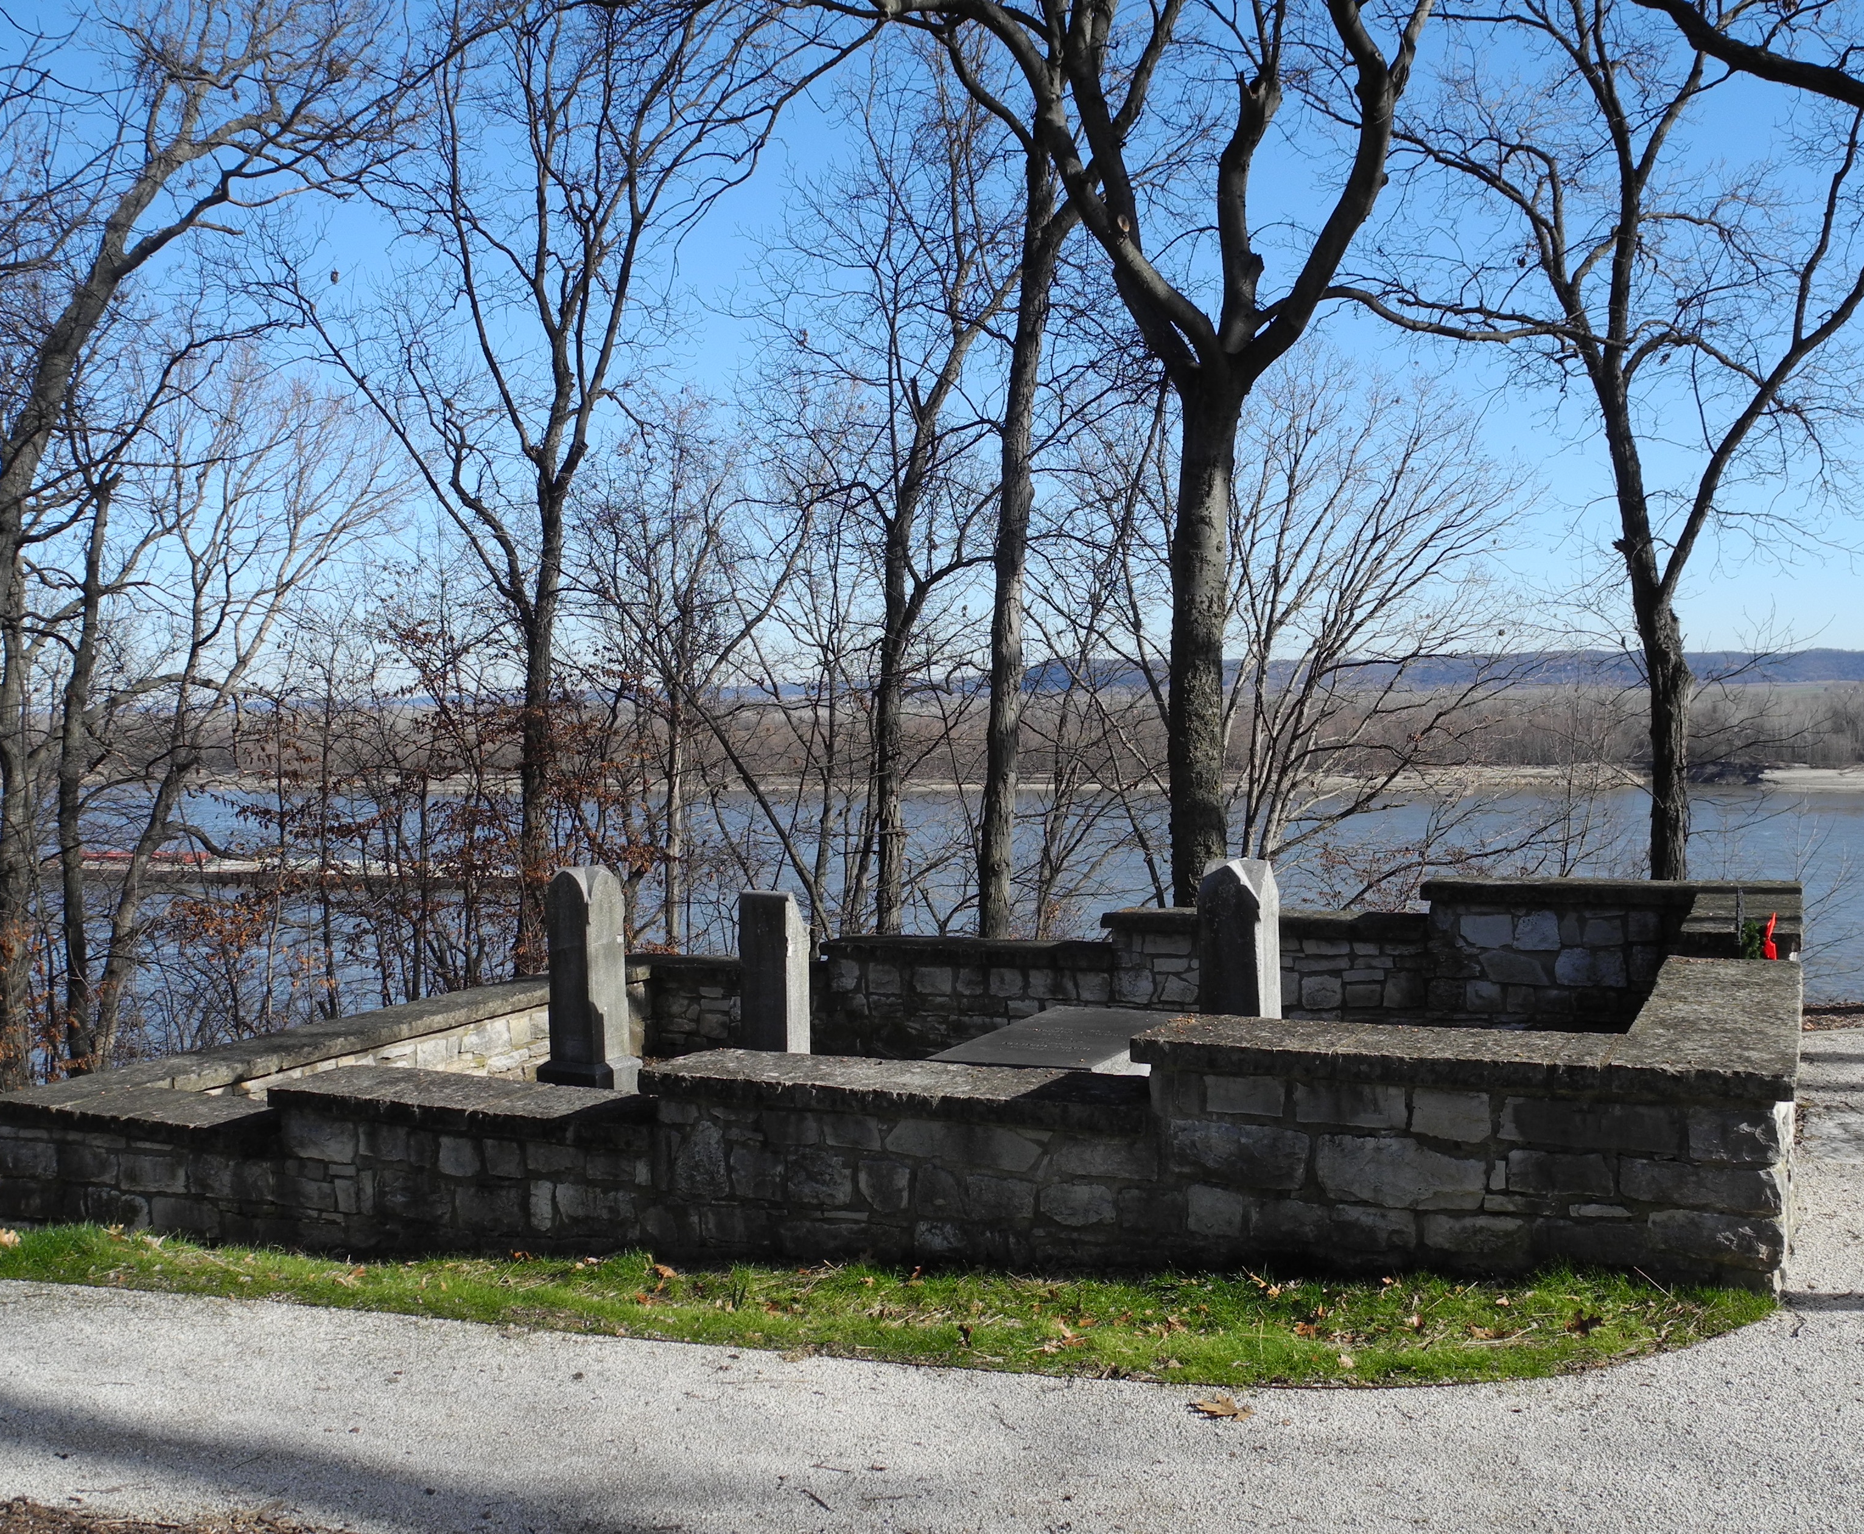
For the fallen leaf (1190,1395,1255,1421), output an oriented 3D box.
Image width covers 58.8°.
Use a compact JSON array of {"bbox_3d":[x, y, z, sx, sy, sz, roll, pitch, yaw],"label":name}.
[{"bbox_3d":[0.725,1.588,4.100,0.145,0.034,0.105,-1,2,6],"label":"fallen leaf"}]

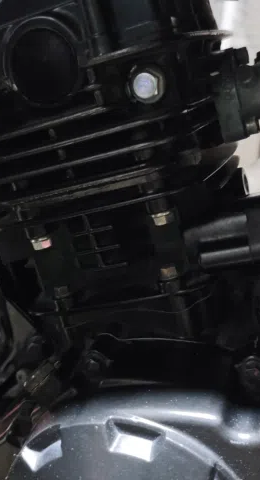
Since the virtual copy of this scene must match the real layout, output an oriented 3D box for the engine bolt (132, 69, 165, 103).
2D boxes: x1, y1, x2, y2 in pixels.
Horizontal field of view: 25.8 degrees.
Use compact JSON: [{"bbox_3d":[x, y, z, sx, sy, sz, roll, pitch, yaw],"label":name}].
[{"bbox_3d":[0.010,-0.093,0.342,0.021,0.021,0.012,-9,17,16],"label":"engine bolt"}]

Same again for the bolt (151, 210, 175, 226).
[{"bbox_3d":[0.020,-0.013,0.350,0.015,0.009,0.015,-9,17,16],"label":"bolt"}]

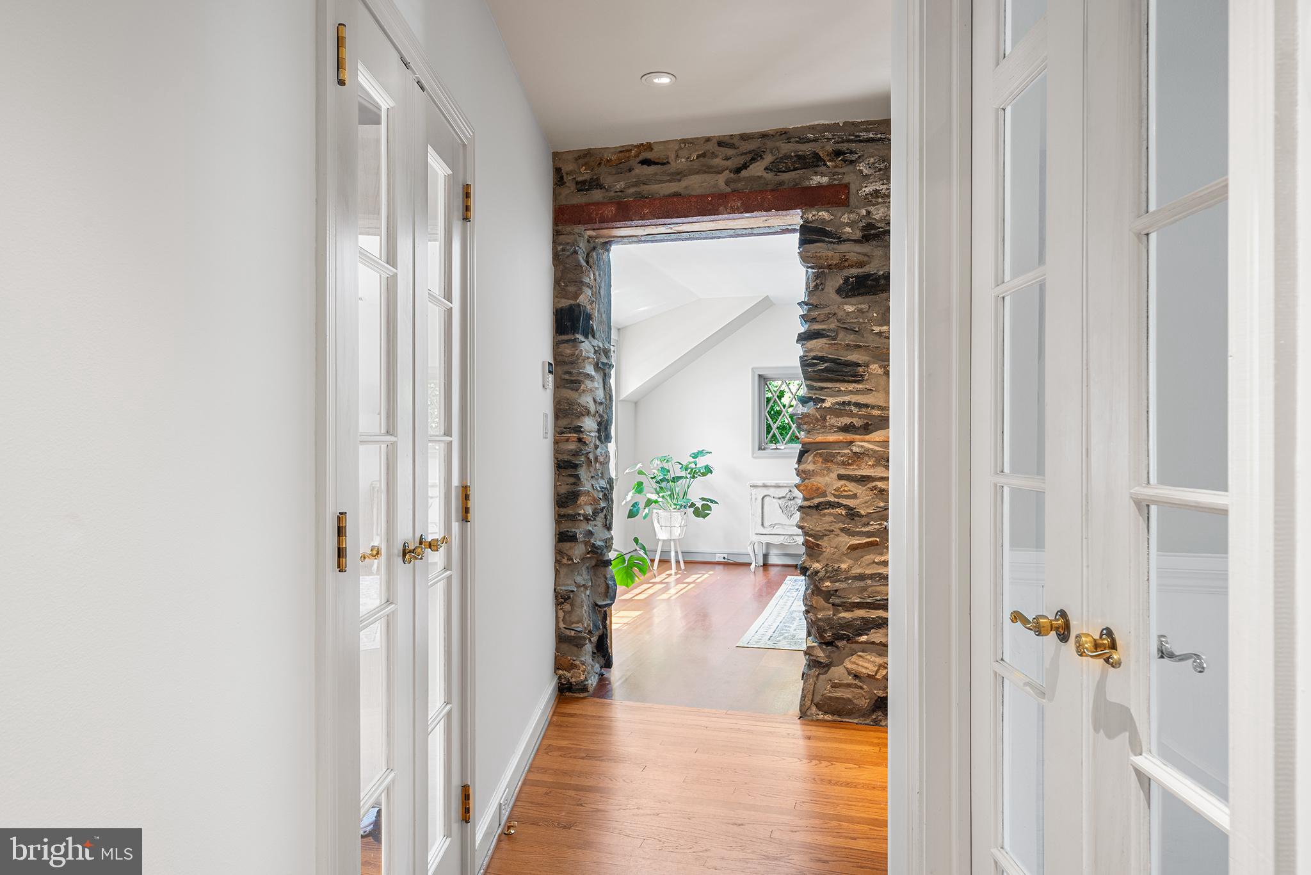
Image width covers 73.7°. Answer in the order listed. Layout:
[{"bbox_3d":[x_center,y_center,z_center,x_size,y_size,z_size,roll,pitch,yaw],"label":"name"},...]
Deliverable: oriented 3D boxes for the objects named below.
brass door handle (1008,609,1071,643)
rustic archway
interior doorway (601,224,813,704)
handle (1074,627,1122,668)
[{"bbox_3d":[0.522,0.250,1.192,0.044,0.048,0.110,0,0,1],"label":"brass door handle"},{"bbox_3d":[0.350,-0.059,4.130,1.587,2.570,0.510,0,0,16],"label":"rustic archway"},{"bbox_3d":[0.231,0.126,4.149,0.995,2.200,0.460,0,0,16],"label":"interior doorway"},{"bbox_3d":[0.519,0.249,1.008,0.044,0.048,0.110,0,0,1],"label":"handle"}]

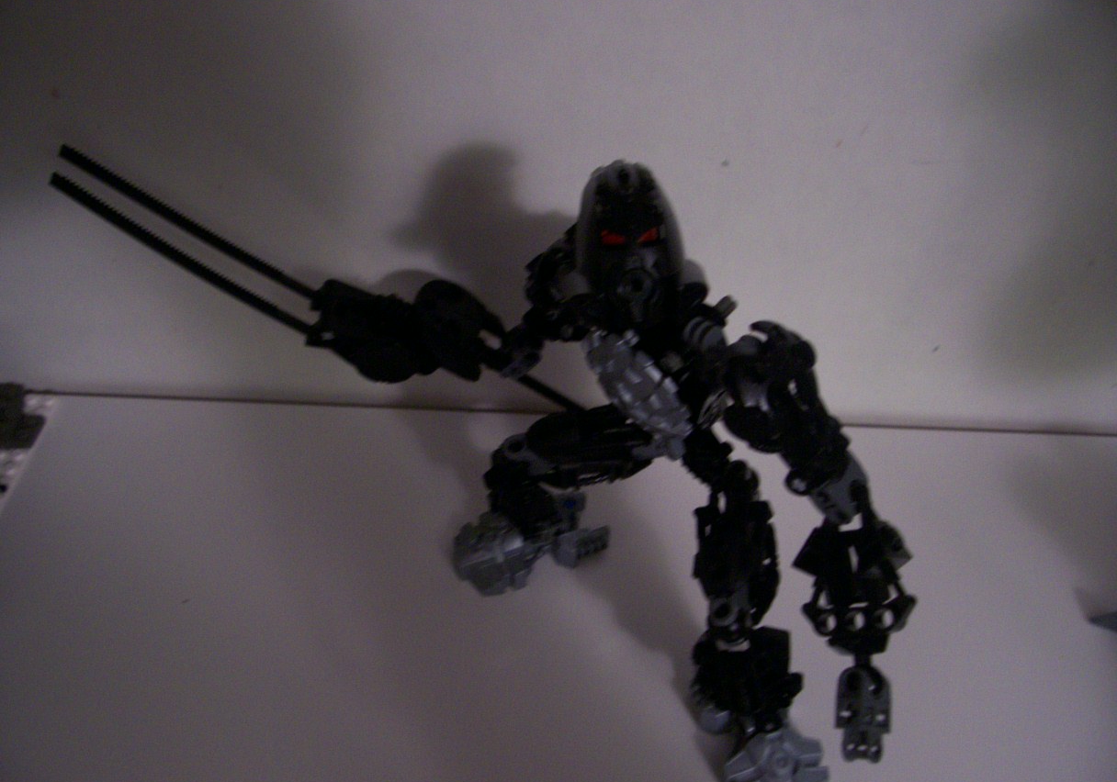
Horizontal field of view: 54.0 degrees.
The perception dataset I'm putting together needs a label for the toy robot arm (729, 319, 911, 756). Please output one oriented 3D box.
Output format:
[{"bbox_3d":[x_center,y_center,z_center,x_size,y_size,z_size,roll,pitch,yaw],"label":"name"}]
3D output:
[{"bbox_3d":[0.078,0.041,0.322,0.042,0.040,0.134,-7,67,0],"label":"toy robot arm"}]

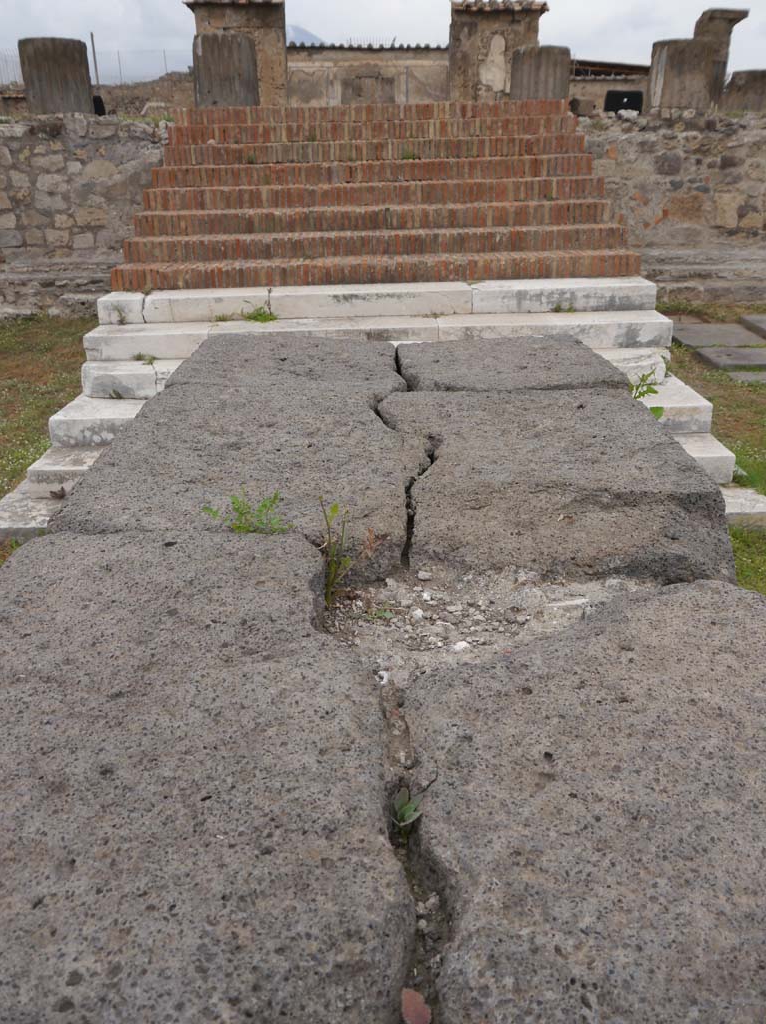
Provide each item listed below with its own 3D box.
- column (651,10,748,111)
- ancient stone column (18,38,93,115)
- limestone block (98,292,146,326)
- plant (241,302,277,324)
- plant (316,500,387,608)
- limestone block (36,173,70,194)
[{"bbox_3d":[4.035,-5.811,10.680,1.100,1.192,0.924,-1,24,0],"label":"column"},{"bbox_3d":[-4.206,-5.601,10.724,0.880,0.933,0.880,-1,24,0],"label":"ancient stone column"},{"bbox_3d":[-2.068,-1.690,6.771,0.371,0.194,0.466,-1,24,0],"label":"limestone block"},{"bbox_3d":[-0.955,-1.541,6.402,0.278,0.137,0.138,-1,24,0],"label":"plant"},{"bbox_3d":[-0.057,0.076,1.517,0.115,0.202,0.103,-1,24,0],"label":"plant"},{"bbox_3d":[-4.268,-4.269,10.766,0.432,0.246,0.220,-1,24,0],"label":"limestone block"}]

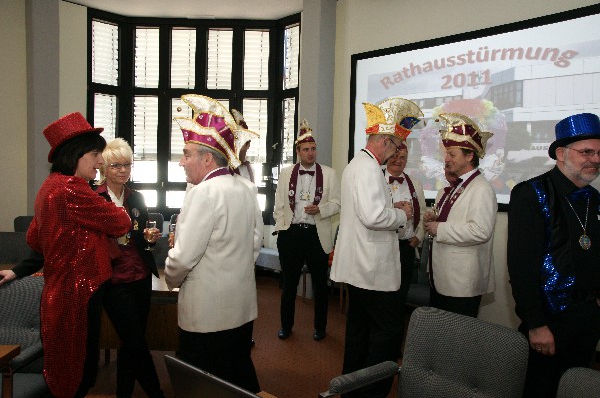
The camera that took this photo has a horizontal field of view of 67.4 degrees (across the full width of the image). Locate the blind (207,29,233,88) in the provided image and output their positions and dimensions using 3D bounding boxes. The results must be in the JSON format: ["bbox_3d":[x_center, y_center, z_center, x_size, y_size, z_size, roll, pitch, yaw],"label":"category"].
[{"bbox_3d":[-1.043,-1.819,5.850,0.320,0.790,0.060,2,3,1],"label":"blind"}]

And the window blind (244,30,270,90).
[{"bbox_3d":[-0.562,-1.810,5.850,0.320,0.790,0.060,2,3,1],"label":"window blind"}]

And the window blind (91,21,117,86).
[{"bbox_3d":[-2.466,-1.849,5.700,0.330,0.790,0.060,-2,5,-44],"label":"window blind"}]

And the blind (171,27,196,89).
[{"bbox_3d":[-1.517,-1.827,5.850,0.320,0.790,0.060,2,3,1],"label":"blind"}]

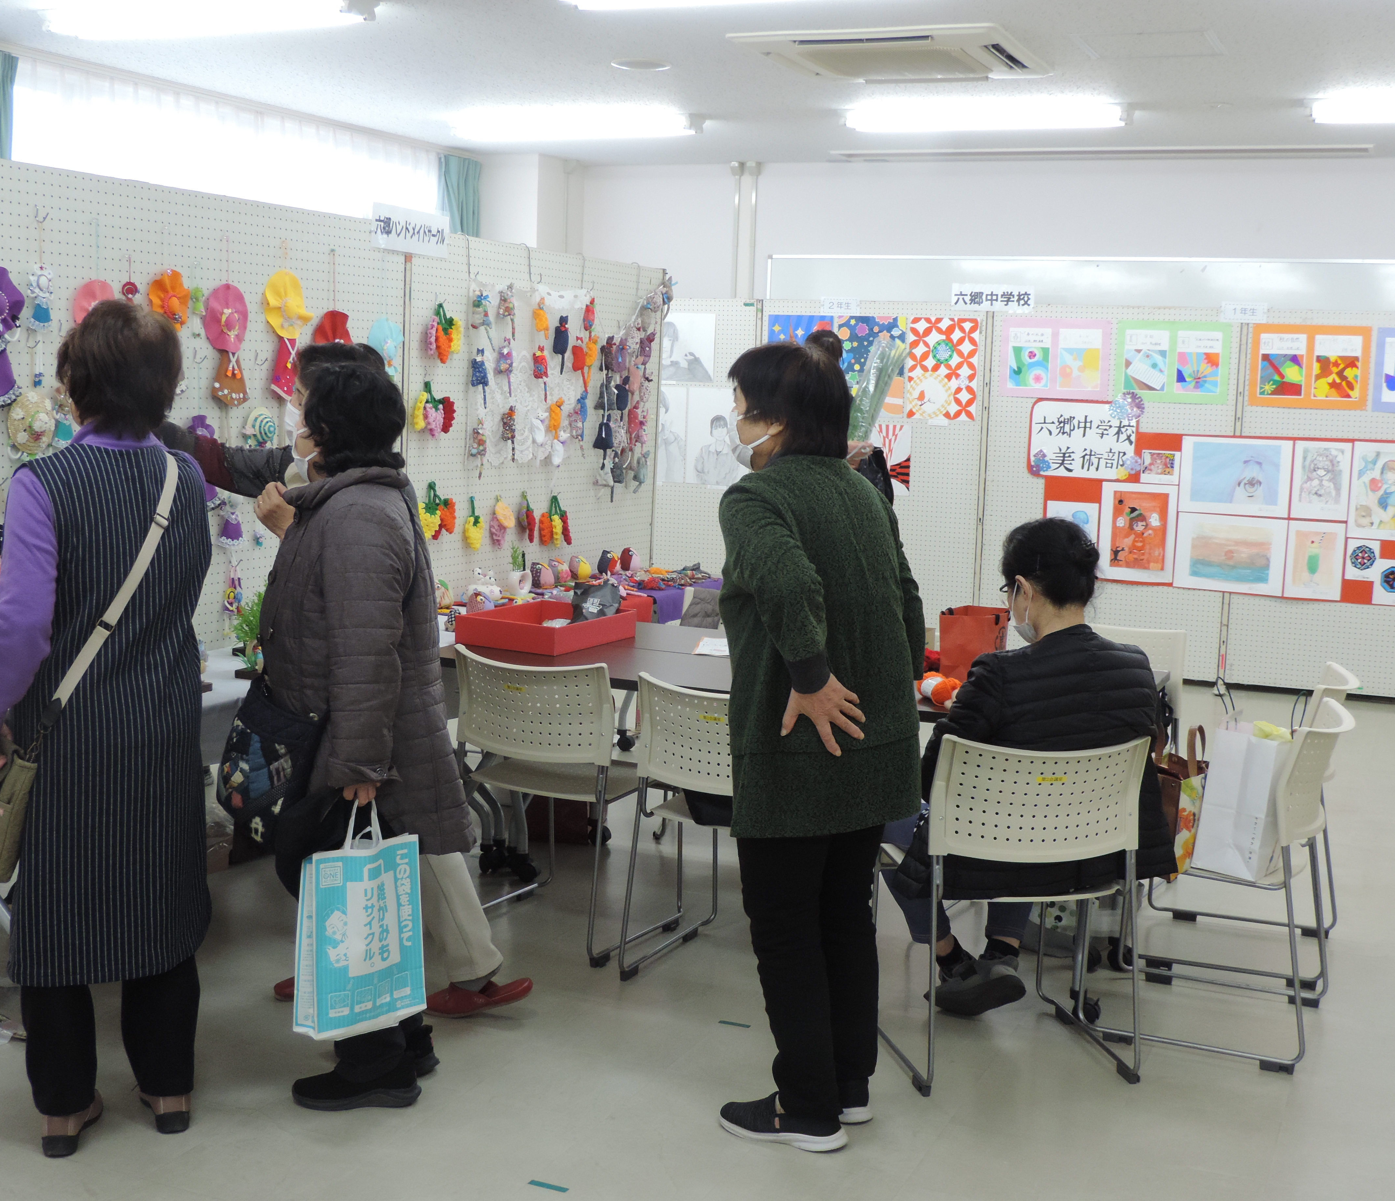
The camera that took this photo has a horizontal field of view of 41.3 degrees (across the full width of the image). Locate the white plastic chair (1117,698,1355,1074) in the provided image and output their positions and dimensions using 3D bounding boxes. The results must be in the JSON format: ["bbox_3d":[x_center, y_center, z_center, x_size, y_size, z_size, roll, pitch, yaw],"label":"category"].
[{"bbox_3d":[1.266,0.640,4.455,0.550,0.780,0.500,5,8,25],"label":"white plastic chair"}]

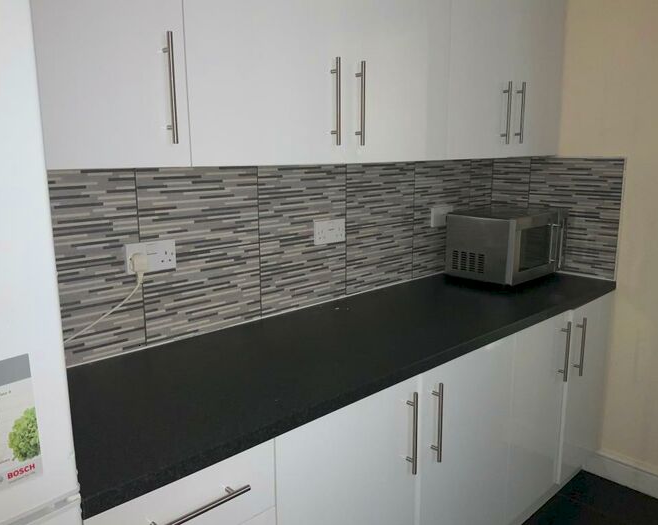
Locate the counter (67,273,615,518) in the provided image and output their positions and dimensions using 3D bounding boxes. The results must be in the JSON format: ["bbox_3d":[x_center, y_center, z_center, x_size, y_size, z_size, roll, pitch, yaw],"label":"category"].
[{"bbox_3d":[0.173,0.203,1.852,2.210,0.040,0.620,-10,14,-44],"label":"counter"}]

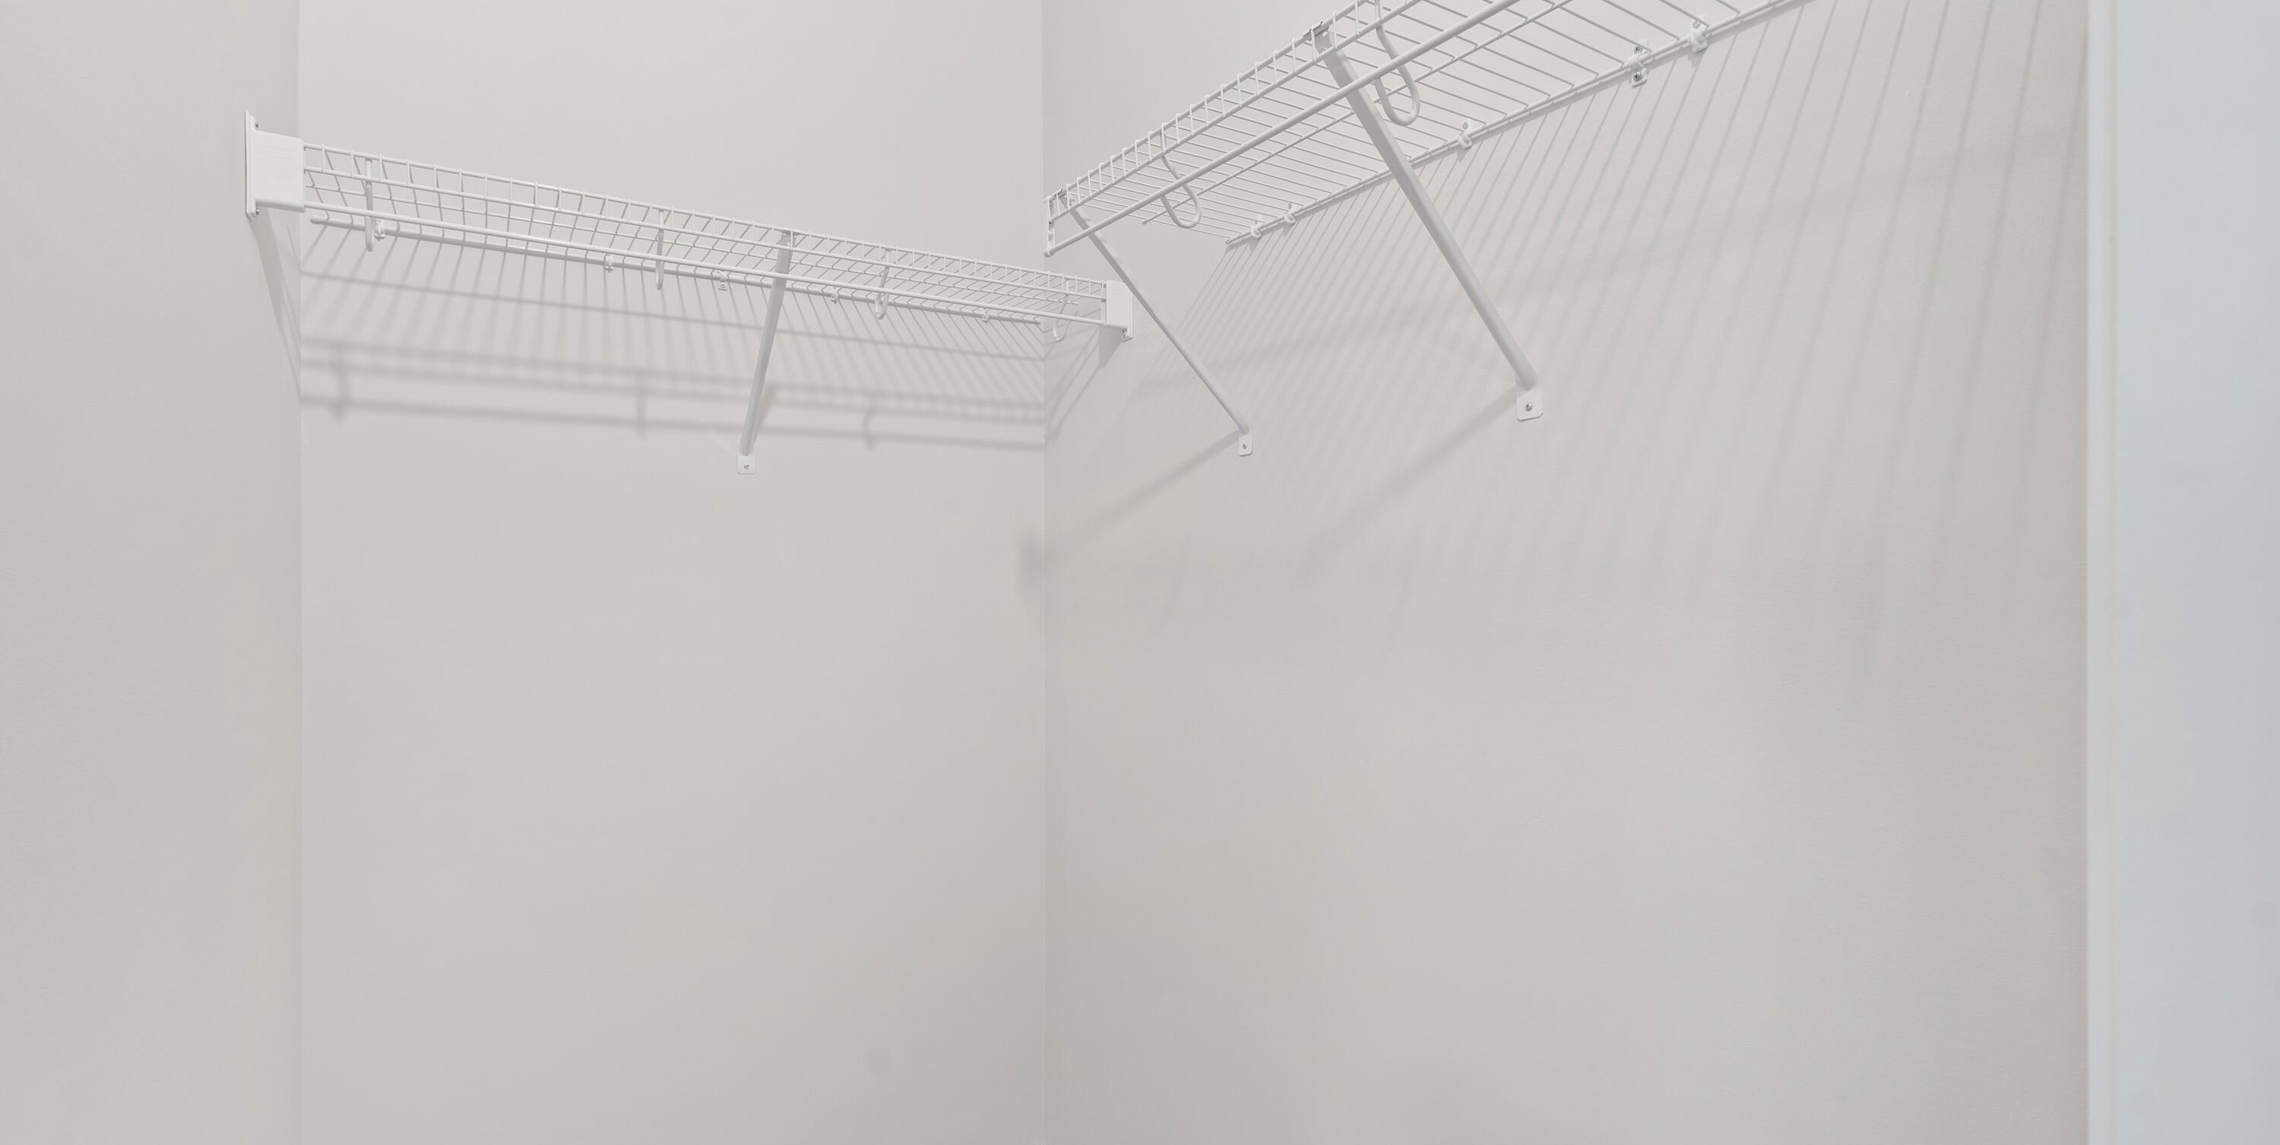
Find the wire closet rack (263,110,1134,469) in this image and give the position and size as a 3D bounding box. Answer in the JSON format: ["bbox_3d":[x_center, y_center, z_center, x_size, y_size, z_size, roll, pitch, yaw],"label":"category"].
[{"bbox_3d":[-0.587,-0.339,1.488,1.152,0.345,0.318,0,0,-32],"label":"wire closet rack"}]

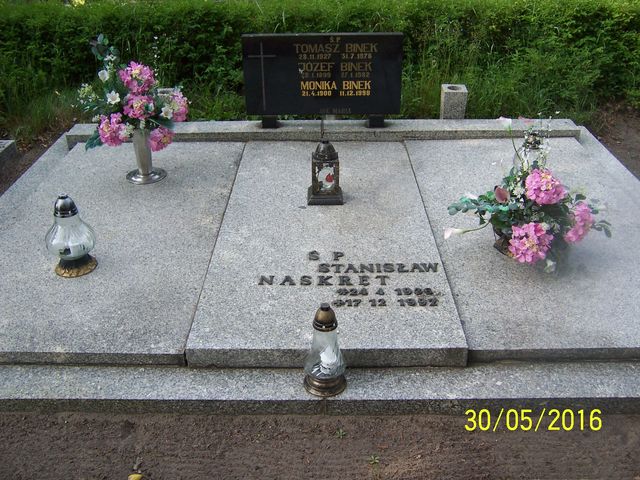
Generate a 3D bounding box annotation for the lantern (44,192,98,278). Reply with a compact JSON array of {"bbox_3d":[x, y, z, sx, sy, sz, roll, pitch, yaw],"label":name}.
[{"bbox_3d":[-0.853,-0.030,2.068,0.170,0.279,0.170,0,31,0],"label":"lantern"}]

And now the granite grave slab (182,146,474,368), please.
[{"bbox_3d":[0.021,-0.062,2.445,0.809,0.073,1.575,0,31,0],"label":"granite grave slab"}]

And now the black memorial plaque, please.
[{"bbox_3d":[0.021,-0.794,3.049,0.780,0.466,0.068,0,27,0],"label":"black memorial plaque"}]

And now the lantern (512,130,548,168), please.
[{"bbox_3d":[0.875,-0.329,2.564,0.142,0.246,0.142,0,31,0],"label":"lantern"}]

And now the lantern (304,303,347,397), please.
[{"bbox_3d":[0.016,0.285,1.670,0.123,0.278,0.123,0,31,0],"label":"lantern"}]

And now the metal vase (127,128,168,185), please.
[{"bbox_3d":[-0.784,-0.390,2.709,0.185,0.234,0.185,0,31,0],"label":"metal vase"}]

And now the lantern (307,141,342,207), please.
[{"bbox_3d":[0.023,-0.292,2.514,0.148,0.251,0.148,0,31,0],"label":"lantern"}]

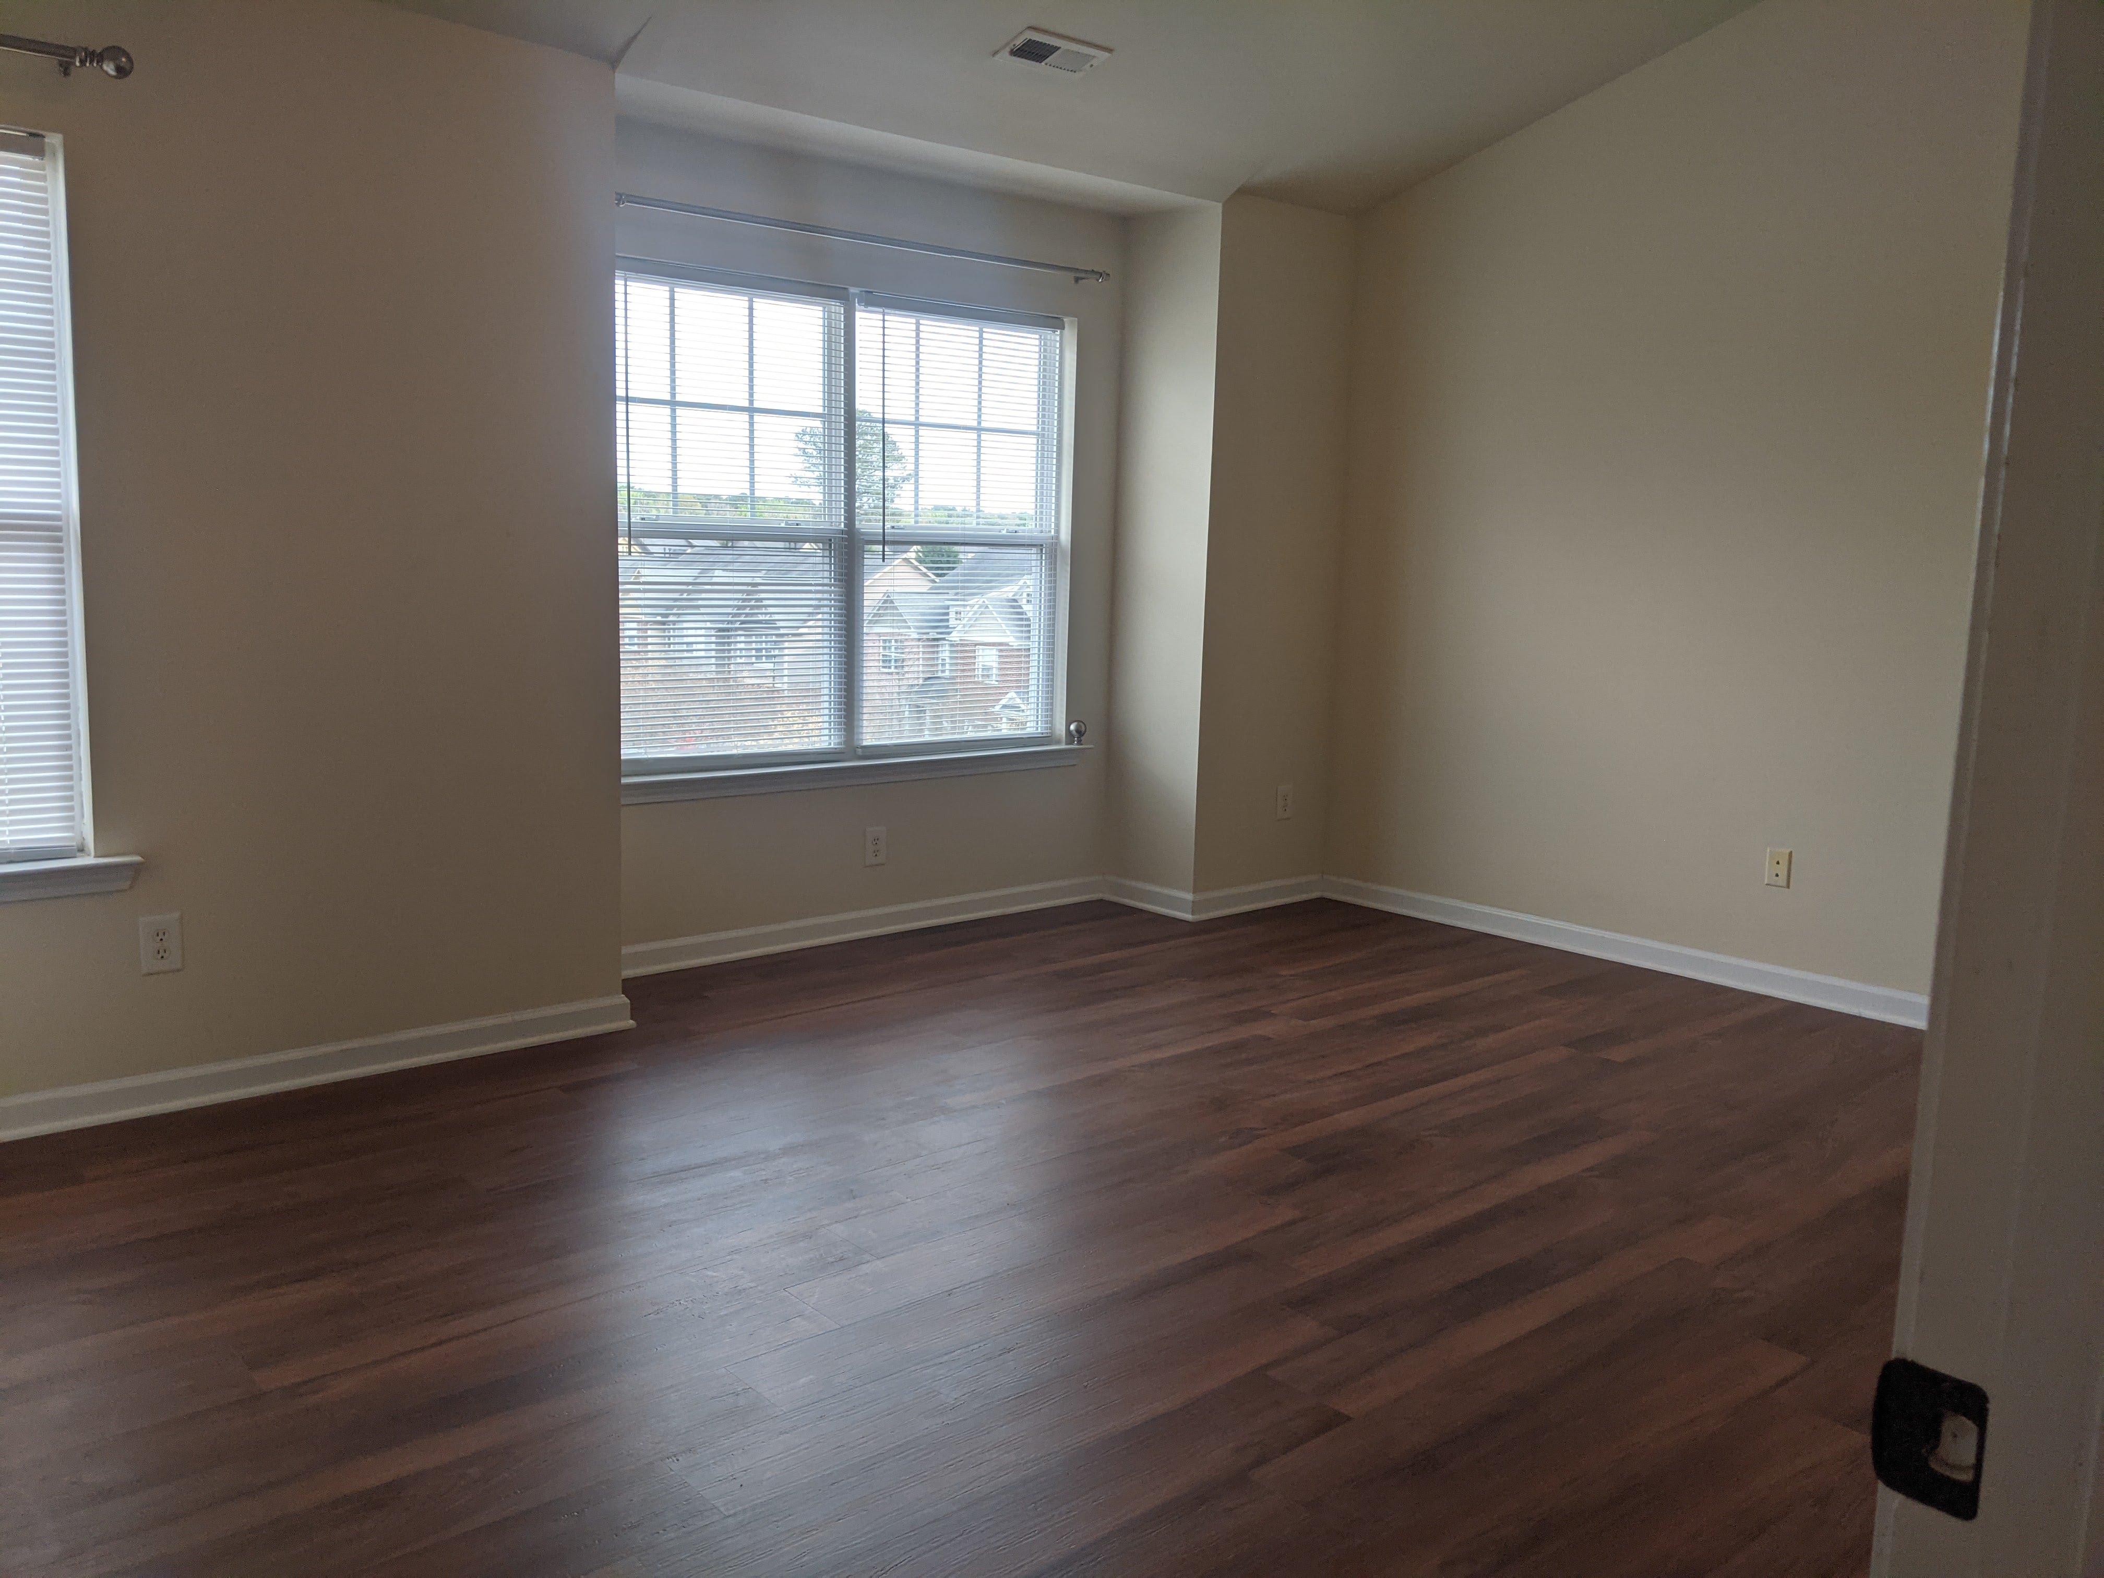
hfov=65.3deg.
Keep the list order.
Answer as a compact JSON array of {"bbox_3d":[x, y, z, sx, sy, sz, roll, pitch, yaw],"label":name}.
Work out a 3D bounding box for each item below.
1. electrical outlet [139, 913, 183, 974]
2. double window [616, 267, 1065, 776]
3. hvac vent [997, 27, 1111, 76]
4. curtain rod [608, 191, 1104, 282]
[{"bbox_3d":[-1.938,0.338,3.577,0.080,0.127,0.012,-5,10,-40],"label":"electrical outlet"},{"bbox_3d":[-0.626,-0.833,5.261,1.770,1.475,0.110,-5,10,-40],"label":"double window"},{"bbox_3d":[0.008,-1.903,4.245,0.290,0.025,0.152,-5,-5,-40],"label":"hvac vent"},{"bbox_3d":[-0.550,-1.681,5.062,1.900,0.050,0.110,-5,10,-40],"label":"curtain rod"}]

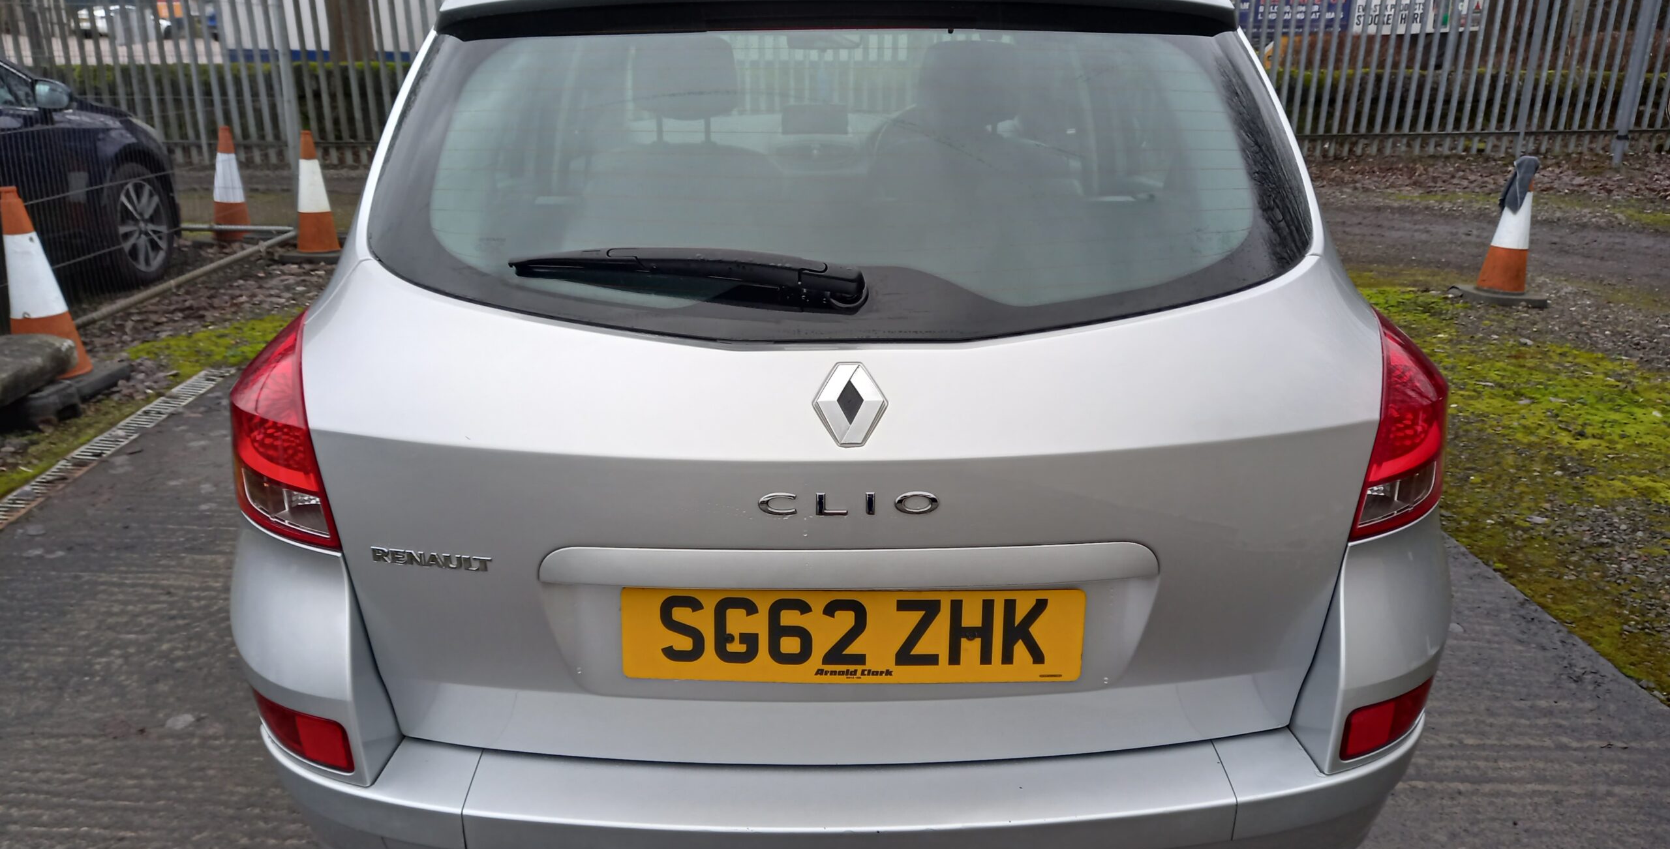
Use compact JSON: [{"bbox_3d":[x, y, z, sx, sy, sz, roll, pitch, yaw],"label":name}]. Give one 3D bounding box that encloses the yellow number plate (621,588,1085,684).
[{"bbox_3d":[0.021,0.237,1.352,0.520,0.111,0.020,0,13,-1],"label":"yellow number plate"}]

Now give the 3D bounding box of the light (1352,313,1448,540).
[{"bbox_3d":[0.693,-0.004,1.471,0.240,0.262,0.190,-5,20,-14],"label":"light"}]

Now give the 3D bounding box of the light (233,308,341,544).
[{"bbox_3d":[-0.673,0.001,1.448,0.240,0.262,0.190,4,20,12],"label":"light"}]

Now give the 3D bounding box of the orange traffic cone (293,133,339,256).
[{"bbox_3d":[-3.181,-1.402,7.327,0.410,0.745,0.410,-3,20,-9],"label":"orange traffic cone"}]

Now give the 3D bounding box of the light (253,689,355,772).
[{"bbox_3d":[-0.675,0.370,1.514,0.218,0.077,0.076,6,20,16],"label":"light"}]

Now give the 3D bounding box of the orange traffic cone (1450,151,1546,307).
[{"bbox_3d":[3.592,-1.029,6.376,0.420,0.745,0.420,8,21,21],"label":"orange traffic cone"}]

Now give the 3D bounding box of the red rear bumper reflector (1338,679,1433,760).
[{"bbox_3d":[0.702,0.362,1.537,0.198,0.079,0.083,-6,20,-18],"label":"red rear bumper reflector"}]

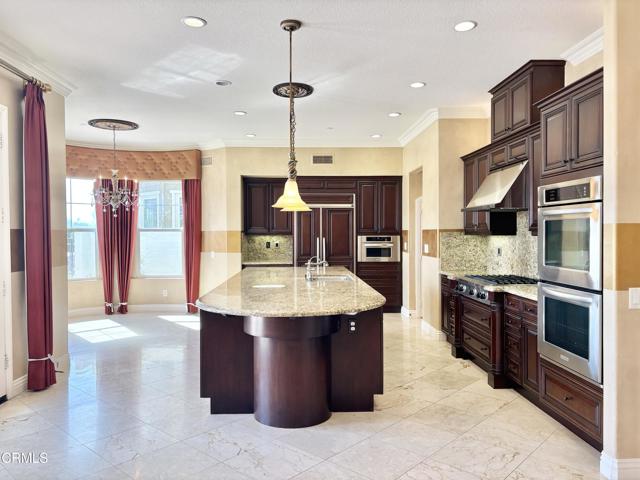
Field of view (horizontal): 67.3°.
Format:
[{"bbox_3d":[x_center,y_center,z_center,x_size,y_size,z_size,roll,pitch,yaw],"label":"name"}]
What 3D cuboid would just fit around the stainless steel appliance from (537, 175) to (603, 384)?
[{"bbox_3d":[1.965,0.239,3.313,0.620,1.280,0.765,0,1,-3],"label":"stainless steel appliance"}]

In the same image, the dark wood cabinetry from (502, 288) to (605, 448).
[{"bbox_3d":[2.042,0.894,3.615,0.670,0.870,1.350,0,1,-3],"label":"dark wood cabinetry"}]

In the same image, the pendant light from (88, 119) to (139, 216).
[{"bbox_3d":[-3.050,-1.024,7.118,0.700,1.370,0.690,0,1,-3],"label":"pendant light"}]

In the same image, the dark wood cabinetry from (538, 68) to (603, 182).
[{"bbox_3d":[2.021,-0.729,3.303,0.715,0.605,0.840,0,1,-3],"label":"dark wood cabinetry"}]

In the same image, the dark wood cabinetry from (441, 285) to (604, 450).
[{"bbox_3d":[1.945,0.897,4.655,0.660,0.900,3.480,0,1,-3],"label":"dark wood cabinetry"}]

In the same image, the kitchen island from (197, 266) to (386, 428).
[{"bbox_3d":[-0.245,0.875,5.048,1.450,0.890,3.820,0,1,-3],"label":"kitchen island"}]

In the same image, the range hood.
[{"bbox_3d":[1.948,-0.545,4.983,0.620,0.445,0.930,0,1,-3],"label":"range hood"}]

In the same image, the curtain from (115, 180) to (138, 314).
[{"bbox_3d":[-3.335,0.073,8.337,0.407,2.429,0.180,-1,1,-13],"label":"curtain"}]

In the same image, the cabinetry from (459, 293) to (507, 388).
[{"bbox_3d":[1.892,0.899,4.913,0.680,0.890,1.120,0,1,-3],"label":"cabinetry"}]

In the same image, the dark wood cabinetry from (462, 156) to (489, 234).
[{"bbox_3d":[2.124,-0.597,6.113,0.340,1.050,0.920,0,1,-3],"label":"dark wood cabinetry"}]

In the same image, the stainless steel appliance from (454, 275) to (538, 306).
[{"bbox_3d":[1.857,0.470,4.866,0.660,0.220,0.920,0,1,-3],"label":"stainless steel appliance"}]

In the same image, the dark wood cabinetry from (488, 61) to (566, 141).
[{"bbox_3d":[2.164,-1.409,5.136,0.335,0.625,1.030,0,1,-3],"label":"dark wood cabinetry"}]

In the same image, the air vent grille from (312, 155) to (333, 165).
[{"bbox_3d":[0.050,-1.397,8.396,0.345,0.148,0.040,0,1,-3],"label":"air vent grille"}]

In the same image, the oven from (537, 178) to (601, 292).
[{"bbox_3d":[1.957,-0.038,3.285,0.600,0.712,0.765,0,1,-3],"label":"oven"}]

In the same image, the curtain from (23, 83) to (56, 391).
[{"bbox_3d":[-2.598,-0.026,4.460,0.170,2.795,0.350,0,1,-3],"label":"curtain"}]

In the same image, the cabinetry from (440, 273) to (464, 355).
[{"bbox_3d":[1.919,0.853,5.891,0.710,0.880,1.170,0,1,-3],"label":"cabinetry"}]

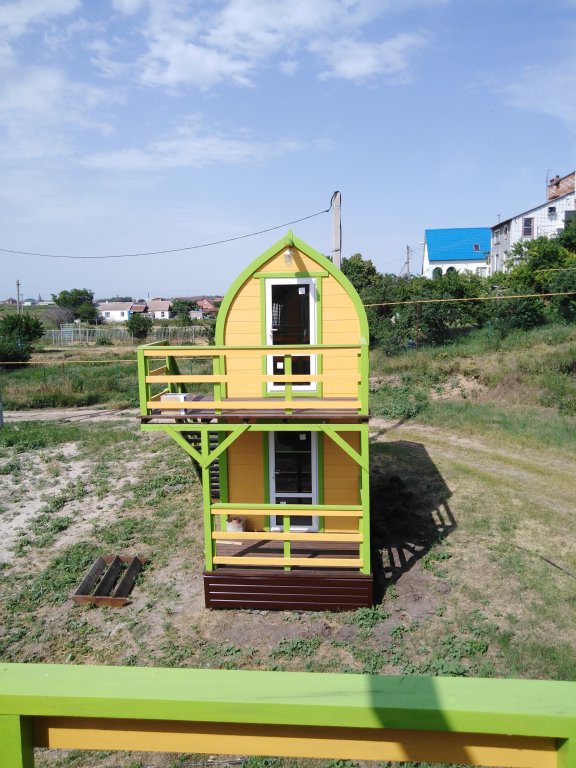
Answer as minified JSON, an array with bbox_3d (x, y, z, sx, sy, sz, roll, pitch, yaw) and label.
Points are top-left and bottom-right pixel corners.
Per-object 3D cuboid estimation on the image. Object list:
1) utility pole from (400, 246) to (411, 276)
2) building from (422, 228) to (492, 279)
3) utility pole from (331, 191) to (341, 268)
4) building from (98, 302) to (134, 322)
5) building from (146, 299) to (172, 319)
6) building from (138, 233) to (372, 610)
[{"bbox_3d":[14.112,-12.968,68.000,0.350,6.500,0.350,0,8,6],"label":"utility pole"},{"bbox_3d":[23.985,-18.256,81.000,9.300,7.400,7.200,0,8,8],"label":"building"},{"bbox_3d":[1.522,-1.758,17.762,0.220,8.050,0.220,0,8,3],"label":"utility pole"},{"bbox_3d":[-44.690,-18.599,149.000,8.500,5.000,6.800,-1,8,0],"label":"building"},{"bbox_3d":[-33.731,-19.290,152.000,6.100,4.900,6.300,-1,8,2],"label":"building"},{"bbox_3d":[-0.305,0.167,11.739,3.584,5.920,6.437,0,8,4],"label":"building"}]

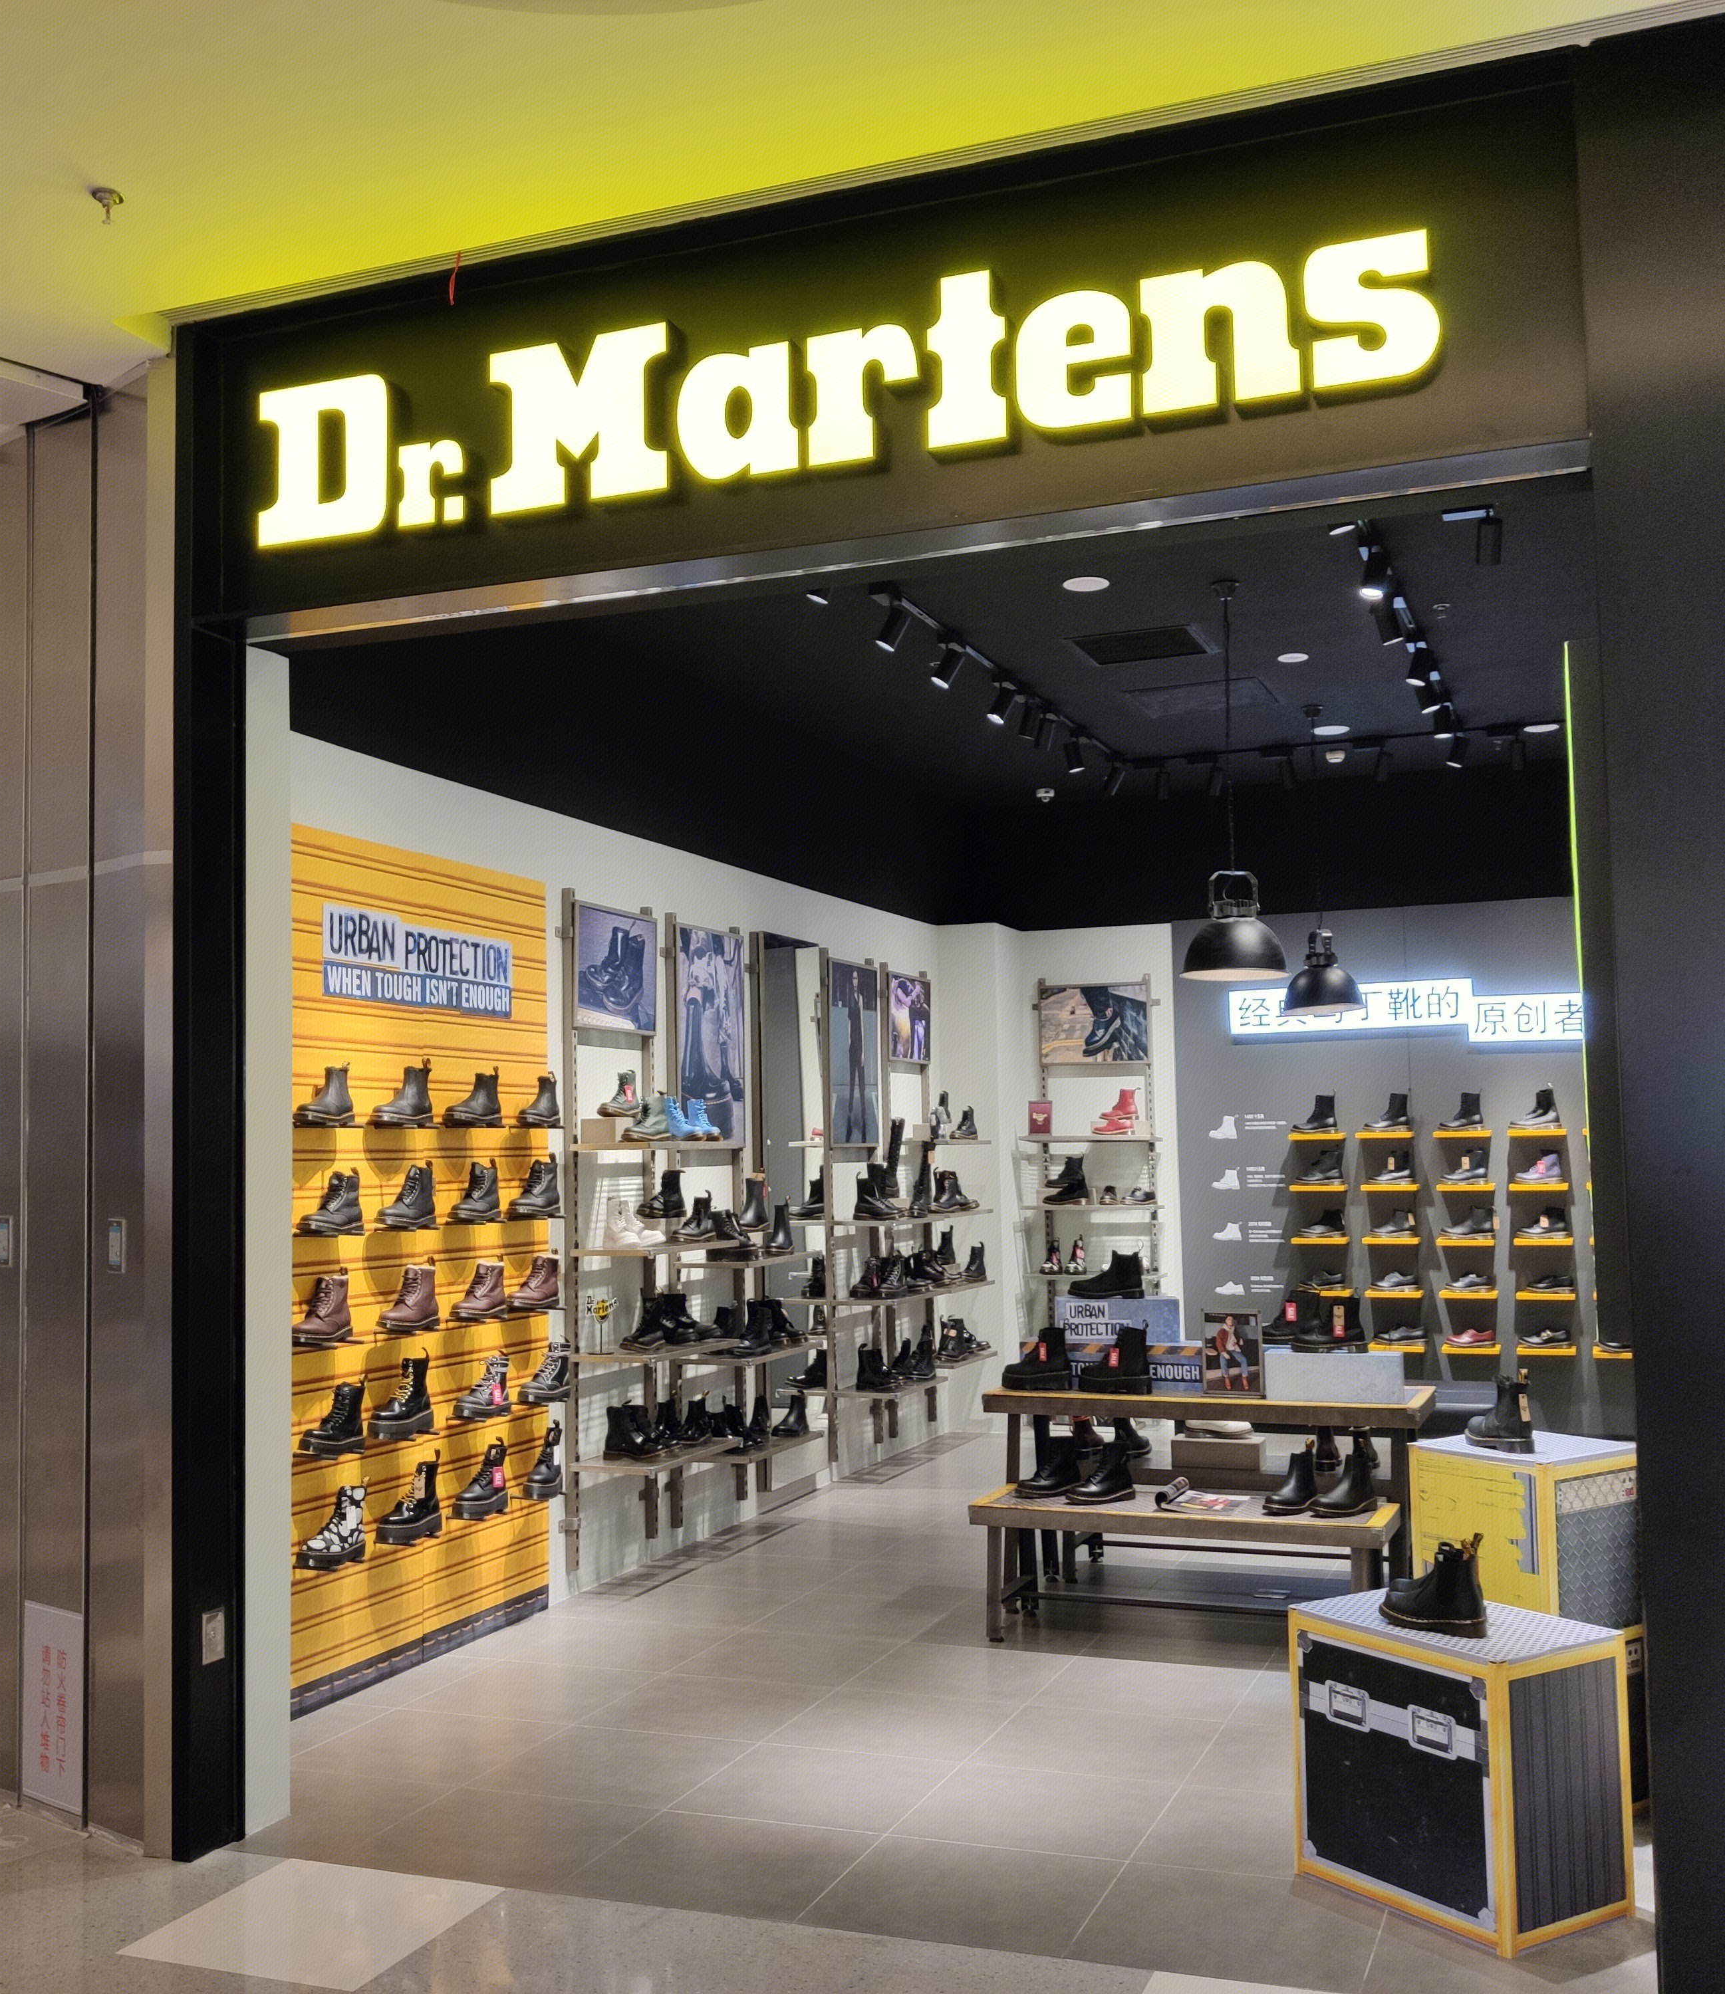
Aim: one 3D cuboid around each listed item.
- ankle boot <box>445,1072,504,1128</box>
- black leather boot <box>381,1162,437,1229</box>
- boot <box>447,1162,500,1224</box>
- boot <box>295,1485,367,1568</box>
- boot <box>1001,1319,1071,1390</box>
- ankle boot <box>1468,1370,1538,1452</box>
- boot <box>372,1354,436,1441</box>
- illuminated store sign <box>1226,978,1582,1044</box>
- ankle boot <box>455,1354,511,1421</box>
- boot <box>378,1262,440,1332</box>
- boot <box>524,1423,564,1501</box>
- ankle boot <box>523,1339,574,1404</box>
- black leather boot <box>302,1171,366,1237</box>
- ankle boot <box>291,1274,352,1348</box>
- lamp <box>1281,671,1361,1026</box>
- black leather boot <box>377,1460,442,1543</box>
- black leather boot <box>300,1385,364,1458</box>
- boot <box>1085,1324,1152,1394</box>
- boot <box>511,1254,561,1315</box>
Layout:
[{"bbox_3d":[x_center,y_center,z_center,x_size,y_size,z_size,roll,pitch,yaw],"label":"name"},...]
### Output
[{"bbox_3d":[-1.314,0.349,6.780,0.107,0.185,0.285,-3,-5,21],"label":"ankle boot"},{"bbox_3d":[-1.485,0.651,6.513,0.104,0.219,0.277,-3,-5,25],"label":"black leather boot"},{"bbox_3d":[-1.335,0.673,6.908,0.100,0.216,0.270,-2,-5,17],"label":"boot"},{"bbox_3d":[-1.609,1.605,6.078,0.108,0.230,0.275,-3,-5,21],"label":"boot"},{"bbox_3d":[0.637,1.325,7.309,0.262,0.222,0.106,-2,-5,14],"label":"boot"},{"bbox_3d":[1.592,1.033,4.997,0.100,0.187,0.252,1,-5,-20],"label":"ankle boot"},{"bbox_3d":[-1.448,1.266,6.316,0.113,0.245,0.289,-3,-5,21],"label":"boot"},{"bbox_3d":[3.161,0.103,11.584,2.059,0.368,0.080,-3,-4,21],"label":"illuminated store sign"},{"bbox_3d":[-1.308,1.344,6.888,0.105,0.213,0.280,-3,-5,25],"label":"ankle boot"},{"bbox_3d":[-1.440,0.956,6.358,0.108,0.213,0.282,-3,-5,21],"label":"boot"},{"bbox_3d":[-1.150,1.682,7.258,0.108,0.247,0.275,-2,-4,7],"label":"boot"},{"bbox_3d":[-1.126,1.341,7.150,0.110,0.213,0.282,-3,-5,21],"label":"ankle boot"},{"bbox_3d":[-1.629,0.630,6.151,0.100,0.200,0.270,-3,-5,21],"label":"black leather boot"},{"bbox_3d":[-1.644,0.952,6.077,0.105,0.222,0.278,-3,-5,24],"label":"ankle boot"},{"bbox_3d":[2.193,-0.663,9.592,0.400,1.500,0.400,-3,-5,21],"label":"lamp"},{"bbox_3d":[-1.430,1.598,6.329,0.114,0.238,0.295,-3,-5,21],"label":"black leather boot"},{"bbox_3d":[-1.614,1.282,6.108,0.108,0.212,0.275,-3,-5,19],"label":"black leather boot"},{"bbox_3d":[0.914,1.304,7.228,0.283,0.252,0.105,-4,-5,34],"label":"boot"},{"bbox_3d":[-1.186,1.032,7.248,0.100,0.208,0.270,-3,-5,21],"label":"boot"}]

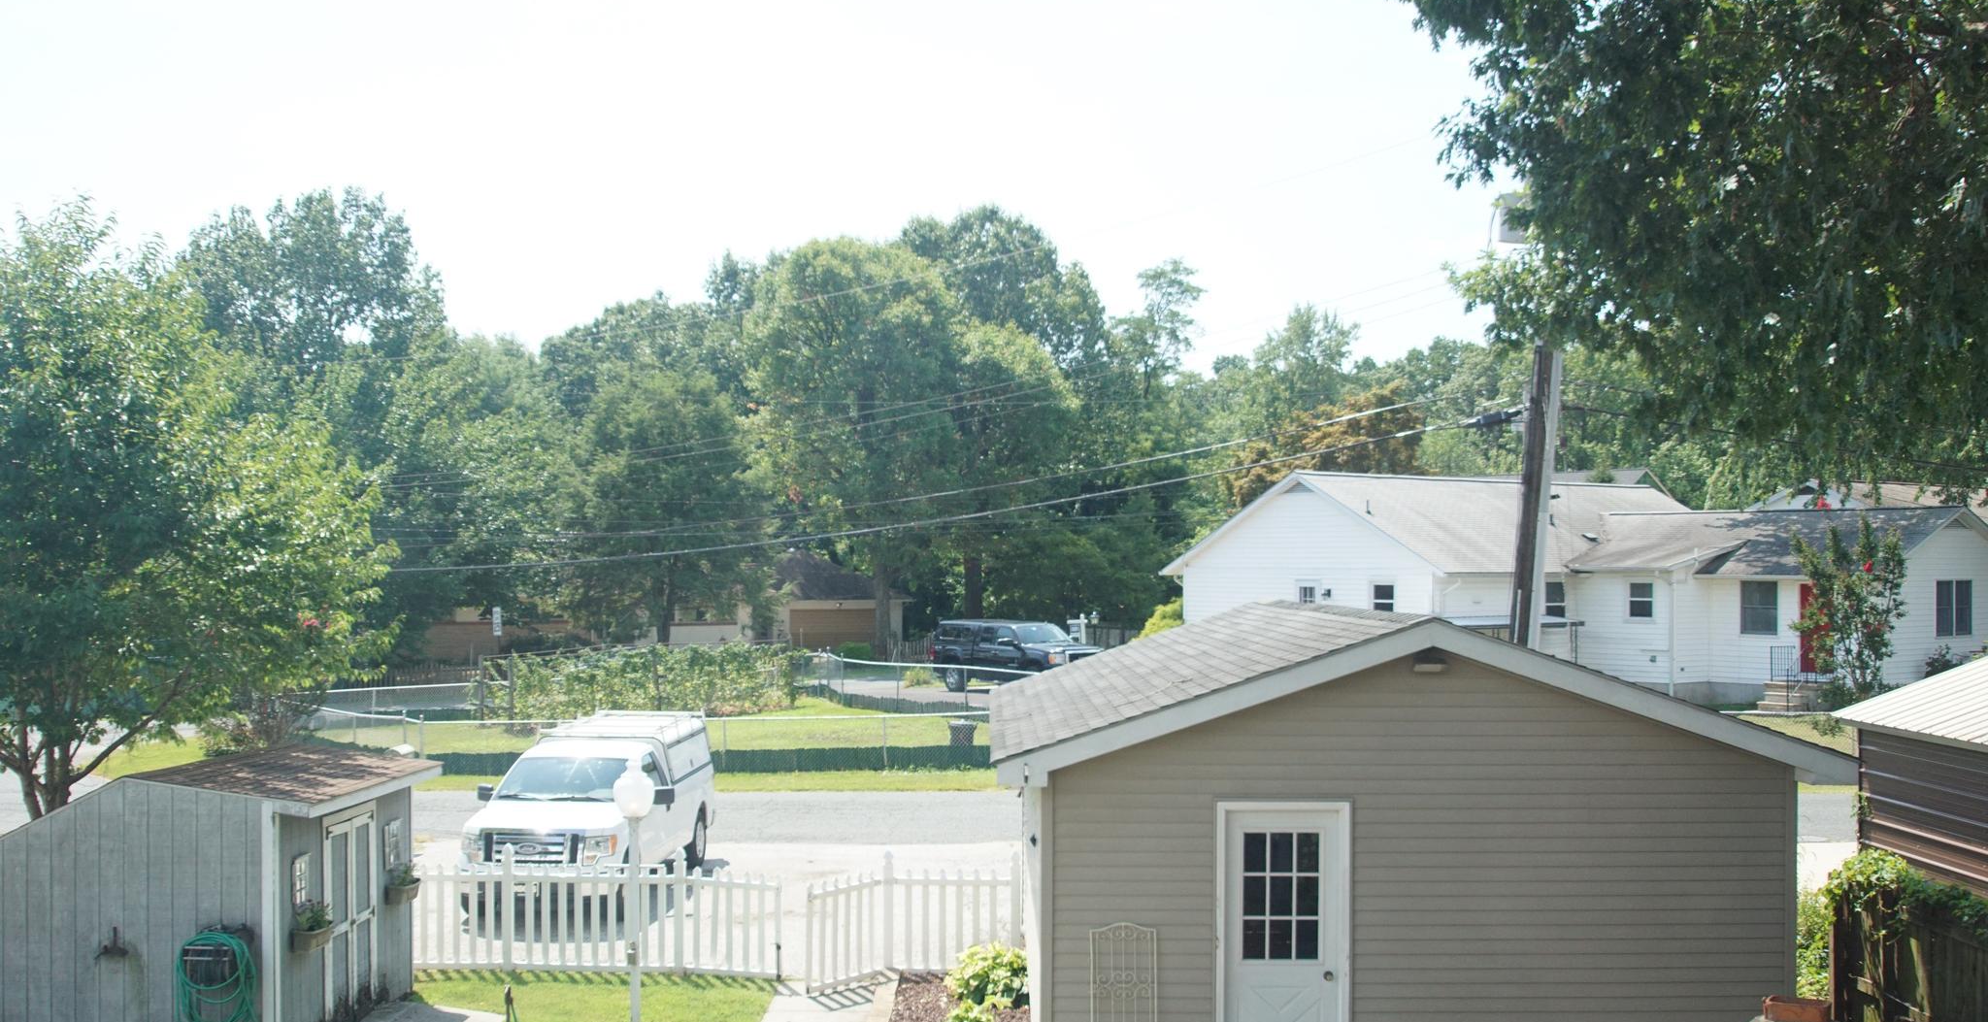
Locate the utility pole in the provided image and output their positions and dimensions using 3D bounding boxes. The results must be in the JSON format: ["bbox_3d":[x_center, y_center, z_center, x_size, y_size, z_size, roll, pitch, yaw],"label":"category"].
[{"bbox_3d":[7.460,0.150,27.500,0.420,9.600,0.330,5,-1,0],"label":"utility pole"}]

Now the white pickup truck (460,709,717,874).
[{"bbox_3d":[-5.110,3.880,25.950,2.060,2.060,5.750,0,-1,3],"label":"white pickup truck"}]

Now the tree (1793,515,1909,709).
[{"bbox_3d":[18.500,2.270,43.000,2.500,4.500,2.400,0,-1,0],"label":"tree"}]

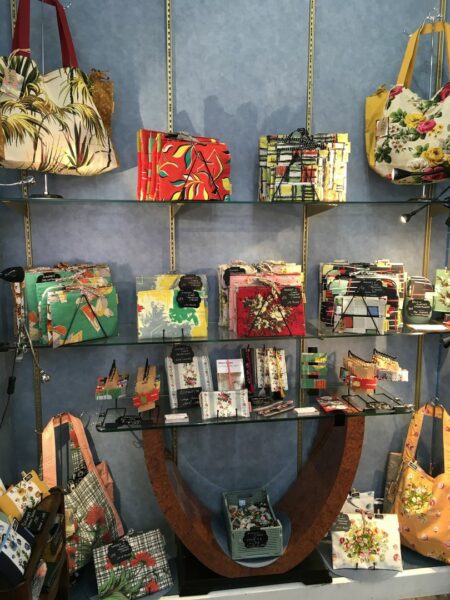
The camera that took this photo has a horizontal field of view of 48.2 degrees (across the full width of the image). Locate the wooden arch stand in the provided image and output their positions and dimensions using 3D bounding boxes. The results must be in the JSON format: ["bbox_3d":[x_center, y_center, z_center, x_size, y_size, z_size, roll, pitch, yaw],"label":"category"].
[{"bbox_3d":[0.102,0.770,2.132,0.875,0.664,0.290,-1,10,-8],"label":"wooden arch stand"}]

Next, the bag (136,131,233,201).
[{"bbox_3d":[-0.147,-0.478,1.794,0.295,0.243,0.160,-4,10,-20],"label":"bag"}]

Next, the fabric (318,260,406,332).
[{"bbox_3d":[0.543,-0.013,2.009,0.289,0.272,0.150,0,10,1],"label":"fabric"}]

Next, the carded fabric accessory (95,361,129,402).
[{"bbox_3d":[-0.465,0.326,2.066,0.128,0.155,0.100,-1,9,-10],"label":"carded fabric accessory"}]

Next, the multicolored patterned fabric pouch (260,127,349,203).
[{"bbox_3d":[0.285,-0.493,1.857,0.310,0.250,0.150,1,10,4],"label":"multicolored patterned fabric pouch"}]

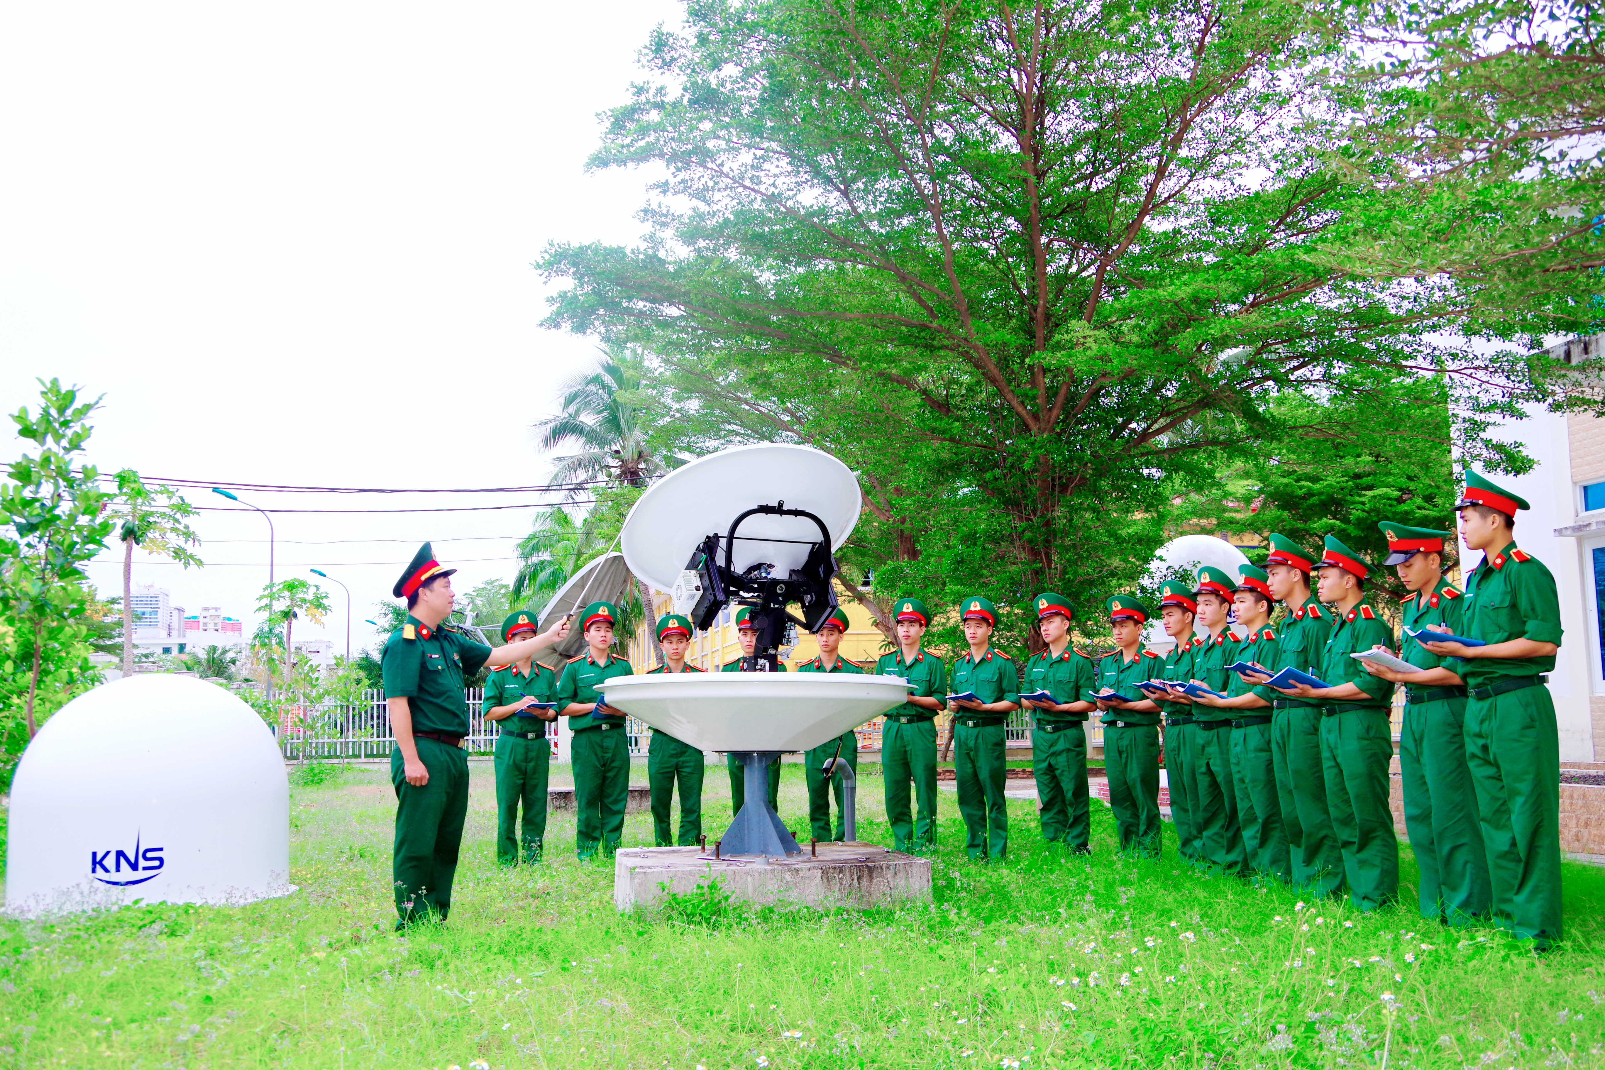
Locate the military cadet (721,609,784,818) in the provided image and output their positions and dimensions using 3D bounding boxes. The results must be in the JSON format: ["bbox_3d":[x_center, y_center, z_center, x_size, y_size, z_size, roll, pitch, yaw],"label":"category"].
[{"bbox_3d":[-0.334,1.418,10.088,0.510,1.790,0.420,-1,-8,0],"label":"military cadet"}]

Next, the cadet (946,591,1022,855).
[{"bbox_3d":[1.146,1.292,9.211,0.520,1.781,0.460,-6,-10,34],"label":"cadet"}]

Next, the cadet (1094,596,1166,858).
[{"bbox_3d":[2.124,1.283,9.241,0.500,1.777,0.460,-8,-11,41],"label":"cadet"}]

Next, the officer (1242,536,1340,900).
[{"bbox_3d":[2.463,0.892,6.899,0.480,1.800,0.520,0,-8,-10],"label":"officer"}]

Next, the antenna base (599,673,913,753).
[{"bbox_3d":[-0.235,0.908,6.993,1.590,0.370,1.590,-1,-8,0],"label":"antenna base"}]

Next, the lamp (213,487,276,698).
[{"bbox_3d":[-16.249,2.672,40.369,1.700,8.000,0.300,0,-8,-12],"label":"lamp"}]

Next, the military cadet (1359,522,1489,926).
[{"bbox_3d":[2.753,0.824,6.098,0.480,1.780,0.520,0,-8,-8],"label":"military cadet"}]

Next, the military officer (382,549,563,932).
[{"bbox_3d":[-1.489,0.914,6.350,0.830,1.760,0.520,-3,-8,15],"label":"military officer"}]

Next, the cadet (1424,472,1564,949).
[{"bbox_3d":[2.646,0.649,5.249,0.500,1.800,0.520,-1,-8,-3],"label":"cadet"}]

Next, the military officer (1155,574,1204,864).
[{"bbox_3d":[2.348,1.156,8.500,0.420,1.760,0.500,3,-9,-24],"label":"military officer"}]

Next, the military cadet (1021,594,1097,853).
[{"bbox_3d":[1.686,1.273,9.316,0.520,1.767,0.460,-7,-10,36],"label":"military cadet"}]

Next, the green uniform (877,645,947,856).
[{"bbox_3d":[0.741,1.484,9.550,0.520,1.420,0.340,-3,-8,17],"label":"green uniform"}]

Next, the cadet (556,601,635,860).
[{"bbox_3d":[-1.397,1.335,9.420,0.540,1.770,0.420,2,-8,-17],"label":"cadet"}]

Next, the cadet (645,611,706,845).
[{"bbox_3d":[-0.877,1.378,9.620,0.520,1.700,0.420,0,-8,-7],"label":"cadet"}]

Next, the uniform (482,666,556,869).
[{"bbox_3d":[-1.940,1.559,9.480,0.520,1.410,0.340,4,-9,-28],"label":"uniform"}]

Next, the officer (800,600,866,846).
[{"bbox_3d":[0.228,1.439,10.268,0.510,1.790,0.420,-1,-8,0],"label":"officer"}]

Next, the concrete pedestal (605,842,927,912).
[{"bbox_3d":[-0.212,1.825,7.360,1.480,0.260,1.360,0,-8,-11],"label":"concrete pedestal"}]

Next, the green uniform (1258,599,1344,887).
[{"bbox_3d":[2.488,1.047,6.879,0.380,1.490,0.500,0,-8,-10],"label":"green uniform"}]

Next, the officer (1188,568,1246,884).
[{"bbox_3d":[2.353,1.052,7.800,0.420,1.770,0.500,2,-8,-20],"label":"officer"}]

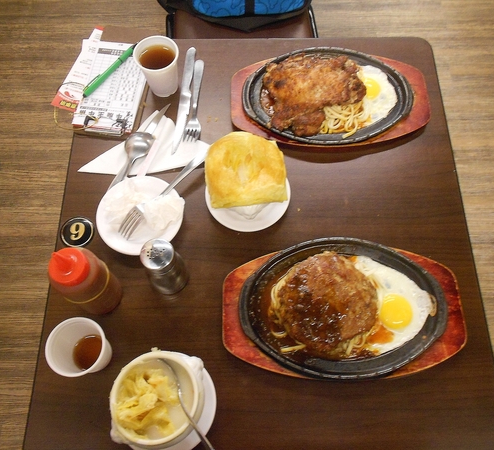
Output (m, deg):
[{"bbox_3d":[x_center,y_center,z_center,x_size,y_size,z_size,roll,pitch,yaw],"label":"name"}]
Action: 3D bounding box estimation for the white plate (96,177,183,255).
[{"bbox_3d":[-0.161,-0.014,0.686,0.131,0.021,0.131,0,69,0],"label":"white plate"}]

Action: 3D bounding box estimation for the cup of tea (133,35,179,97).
[{"bbox_3d":[-0.148,-0.265,0.771,0.073,0.076,0.073,0,68,0],"label":"cup of tea"}]

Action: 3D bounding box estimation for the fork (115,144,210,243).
[{"bbox_3d":[-0.123,-0.051,0.684,0.026,0.020,0.184,43,87,16],"label":"fork"}]

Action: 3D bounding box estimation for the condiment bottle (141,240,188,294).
[{"bbox_3d":[-0.115,0.057,0.626,0.057,0.099,0.057,0,68,0],"label":"condiment bottle"}]

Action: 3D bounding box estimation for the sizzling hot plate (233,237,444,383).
[{"bbox_3d":[0.130,0.111,0.621,0.281,0.031,0.193,0,69,0],"label":"sizzling hot plate"}]

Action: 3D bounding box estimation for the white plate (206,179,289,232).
[{"bbox_3d":[0.002,-0.047,0.711,0.133,0.021,0.133,0,68,0],"label":"white plate"}]

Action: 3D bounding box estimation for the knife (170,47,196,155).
[{"bbox_3d":[-0.106,-0.214,0.768,0.021,0.010,0.217,6,69,2],"label":"knife"}]

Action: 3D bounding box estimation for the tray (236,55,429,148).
[{"bbox_3d":[0.138,-0.209,0.760,0.328,0.023,0.196,-1,69,0],"label":"tray"}]

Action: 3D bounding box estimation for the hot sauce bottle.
[{"bbox_3d":[-0.219,0.069,0.589,0.070,0.158,0.070,0,68,0],"label":"hot sauce bottle"}]

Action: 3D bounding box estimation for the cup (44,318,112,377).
[{"bbox_3d":[-0.211,0.163,0.588,0.073,0.075,0.073,0,69,0],"label":"cup"}]

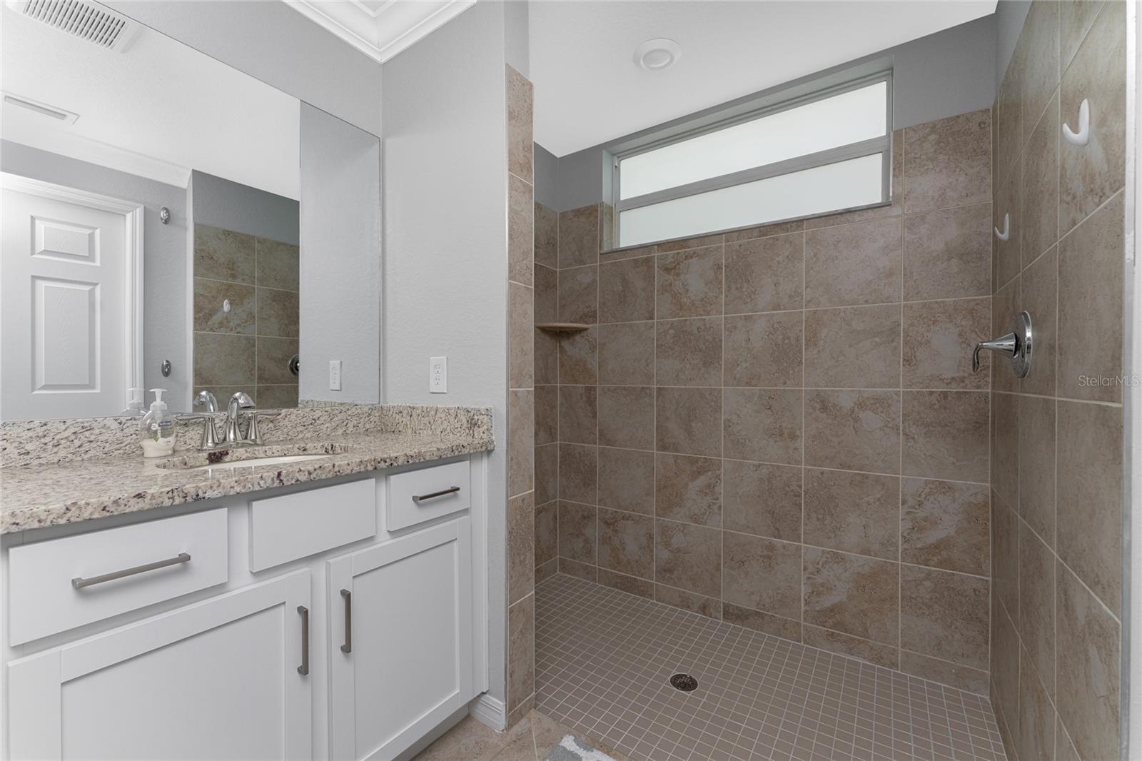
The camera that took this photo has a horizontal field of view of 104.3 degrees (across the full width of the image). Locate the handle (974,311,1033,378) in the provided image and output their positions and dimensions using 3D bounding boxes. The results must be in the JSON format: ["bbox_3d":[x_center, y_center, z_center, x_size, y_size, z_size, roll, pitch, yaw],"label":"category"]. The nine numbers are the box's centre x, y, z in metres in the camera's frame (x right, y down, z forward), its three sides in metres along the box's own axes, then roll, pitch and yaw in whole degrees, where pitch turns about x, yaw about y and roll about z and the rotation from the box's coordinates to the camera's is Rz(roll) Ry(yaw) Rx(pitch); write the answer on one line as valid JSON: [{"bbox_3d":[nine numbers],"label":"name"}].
[{"bbox_3d":[1.185,-0.095,1.240,0.110,0.182,0.180,0,0,35],"label":"handle"}]

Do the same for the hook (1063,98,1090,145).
[{"bbox_3d":[0.935,-0.474,0.824,0.029,0.087,0.031,0,0,35],"label":"hook"}]

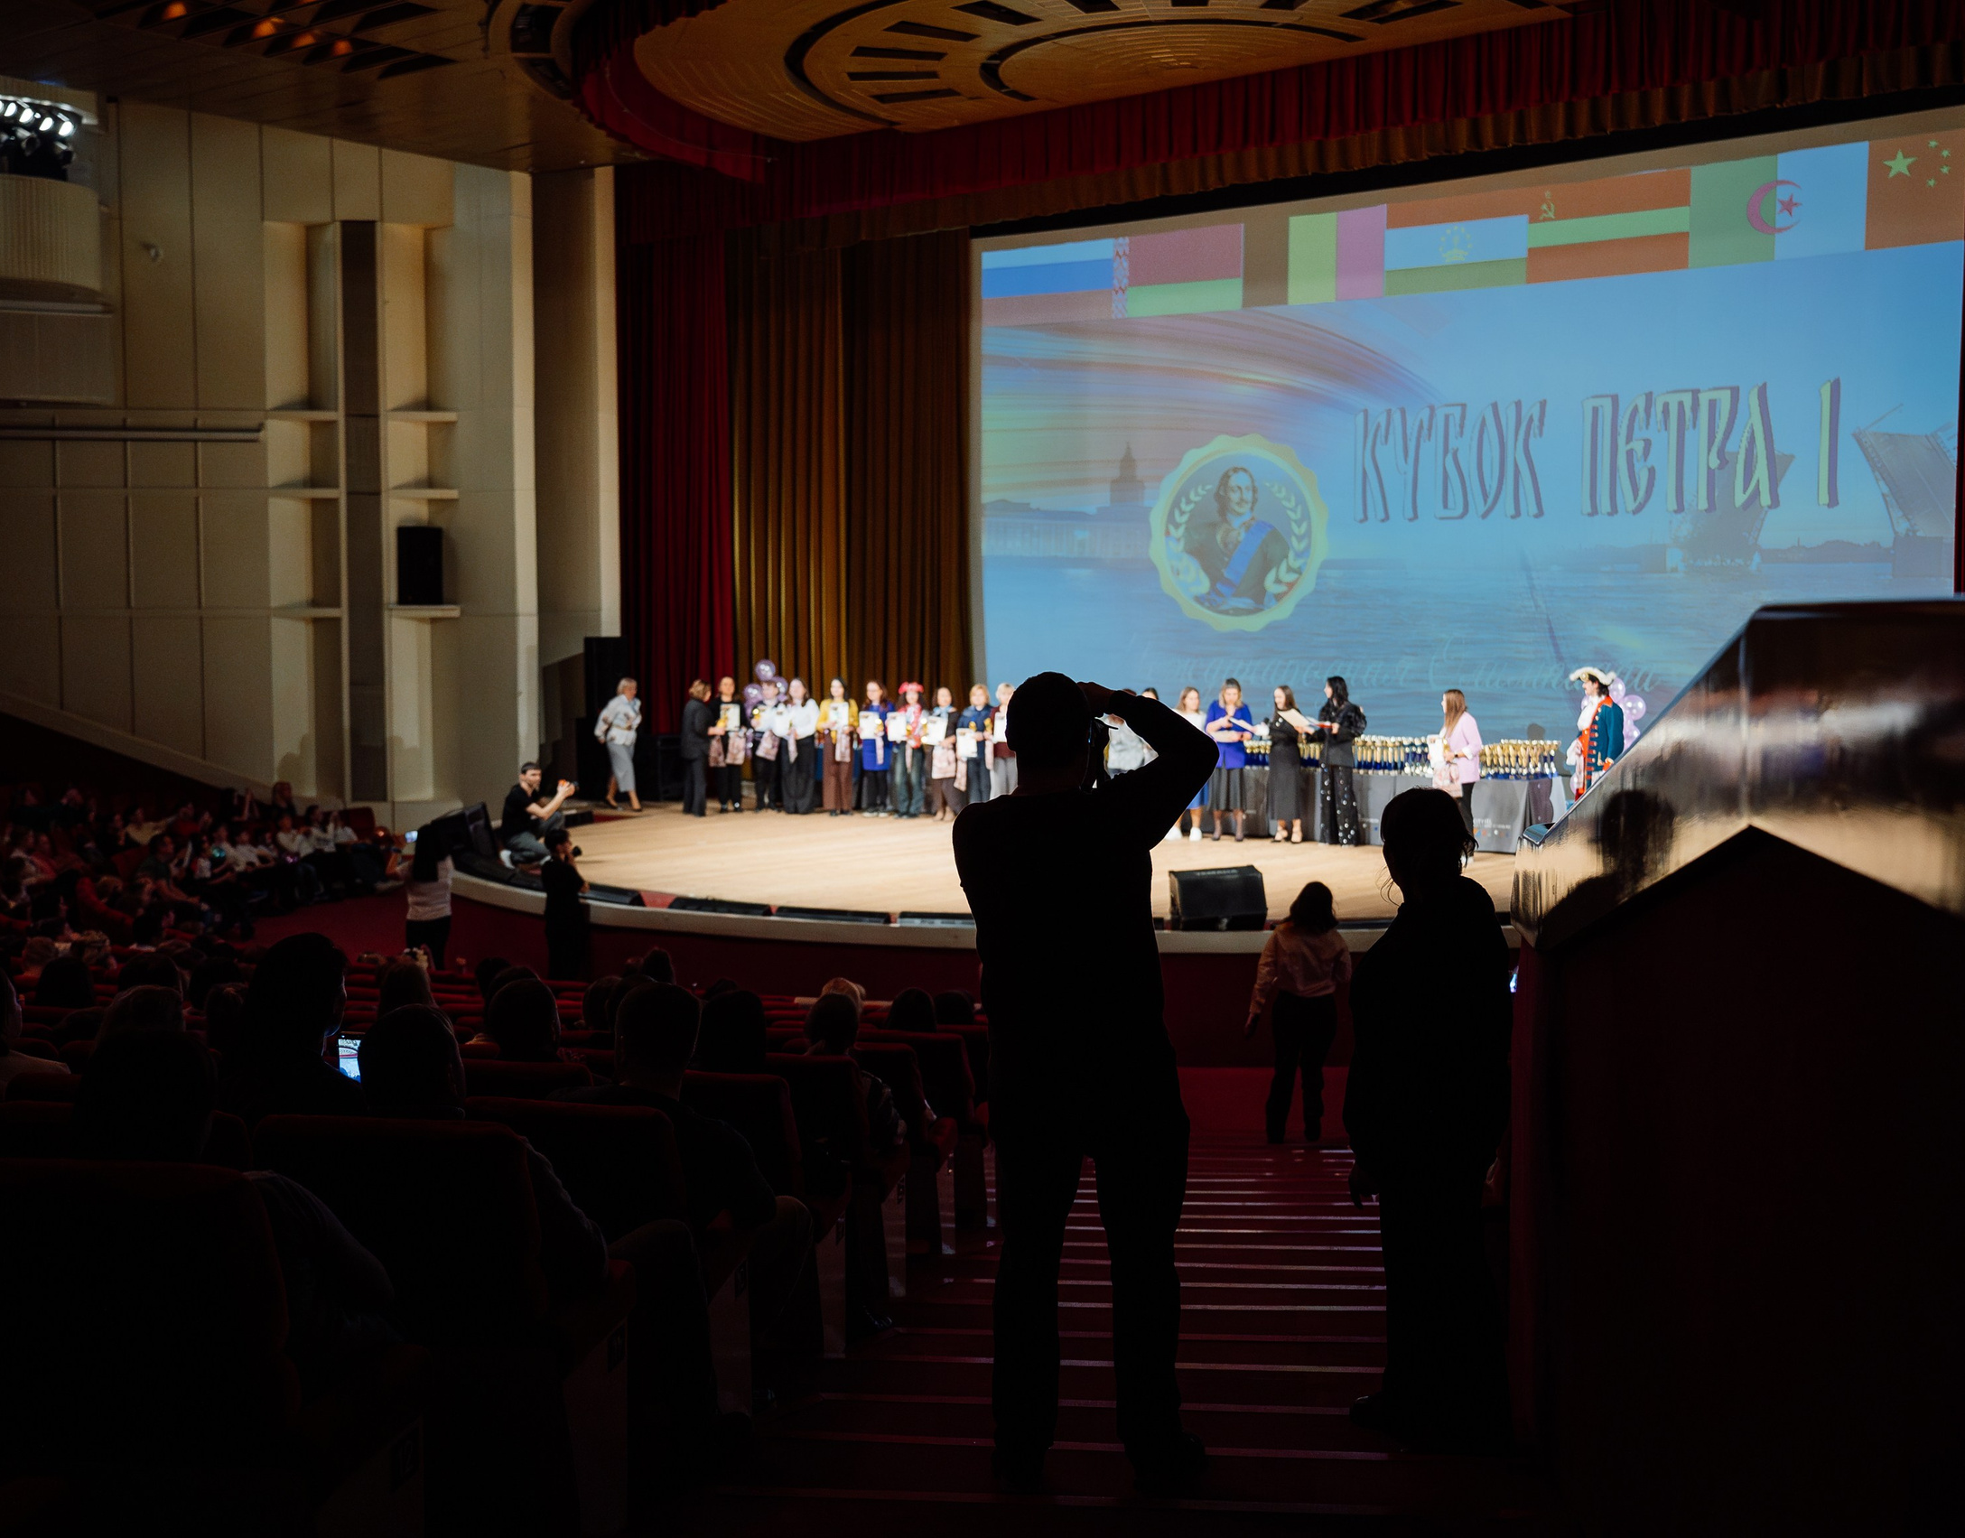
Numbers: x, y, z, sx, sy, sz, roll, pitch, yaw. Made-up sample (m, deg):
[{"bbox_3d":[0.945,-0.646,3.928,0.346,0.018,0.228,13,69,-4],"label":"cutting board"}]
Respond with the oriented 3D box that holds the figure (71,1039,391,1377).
[{"bbox_3d":[-1.122,0.930,3.245,0.580,1.150,0.720,1,4,9],"label":"figure"}]

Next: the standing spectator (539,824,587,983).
[{"bbox_3d":[-3.352,1.301,16.915,0.440,1.670,0.480,-1,4,-20],"label":"standing spectator"}]

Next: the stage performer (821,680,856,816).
[{"bbox_3d":[-1.752,-0.264,25.634,0.460,1.670,0.360,2,4,23],"label":"stage performer"}]

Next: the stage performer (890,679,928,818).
[{"bbox_3d":[-0.875,-0.214,25.236,0.460,1.620,0.360,1,4,18],"label":"stage performer"}]

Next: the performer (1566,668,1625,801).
[{"bbox_3d":[6.158,-0.097,21.240,0.460,1.815,0.580,-2,5,-33],"label":"performer"}]

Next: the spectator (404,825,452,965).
[{"bbox_3d":[-4.555,1.287,17.413,0.500,1.640,0.480,-1,4,-23],"label":"spectator"}]

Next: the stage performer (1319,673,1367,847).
[{"bbox_3d":[3.670,-0.082,21.676,0.430,1.713,0.480,-4,5,-44],"label":"stage performer"}]

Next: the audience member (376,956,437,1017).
[{"bbox_3d":[-2.491,1.368,9.154,0.480,1.170,0.720,1,4,13],"label":"audience member"}]

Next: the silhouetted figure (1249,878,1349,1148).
[{"bbox_3d":[2.049,1.543,13.517,0.600,1.650,0.400,0,4,3],"label":"silhouetted figure"}]

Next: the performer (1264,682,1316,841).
[{"bbox_3d":[3.225,-0.046,22.391,0.500,1.650,0.420,2,4,28],"label":"performer"}]

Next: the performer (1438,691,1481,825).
[{"bbox_3d":[4.512,0.068,20.113,0.410,1.627,0.450,-2,5,-35],"label":"performer"}]

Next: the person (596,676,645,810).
[{"bbox_3d":[-4.408,-0.289,25.786,0.500,1.630,0.500,3,5,37],"label":"person"}]

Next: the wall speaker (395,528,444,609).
[{"bbox_3d":[-6.922,-2.504,26.195,0.540,0.960,0.520,-1,4,-14],"label":"wall speaker"}]

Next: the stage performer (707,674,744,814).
[{"bbox_3d":[-3.126,-0.298,25.825,0.500,1.650,0.380,1,4,9],"label":"stage performer"}]

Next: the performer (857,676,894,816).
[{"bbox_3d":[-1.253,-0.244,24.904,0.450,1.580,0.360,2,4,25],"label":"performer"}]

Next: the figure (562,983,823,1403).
[{"bbox_3d":[-0.693,1.062,5.082,0.570,1.200,0.800,1,4,9],"label":"figure"}]

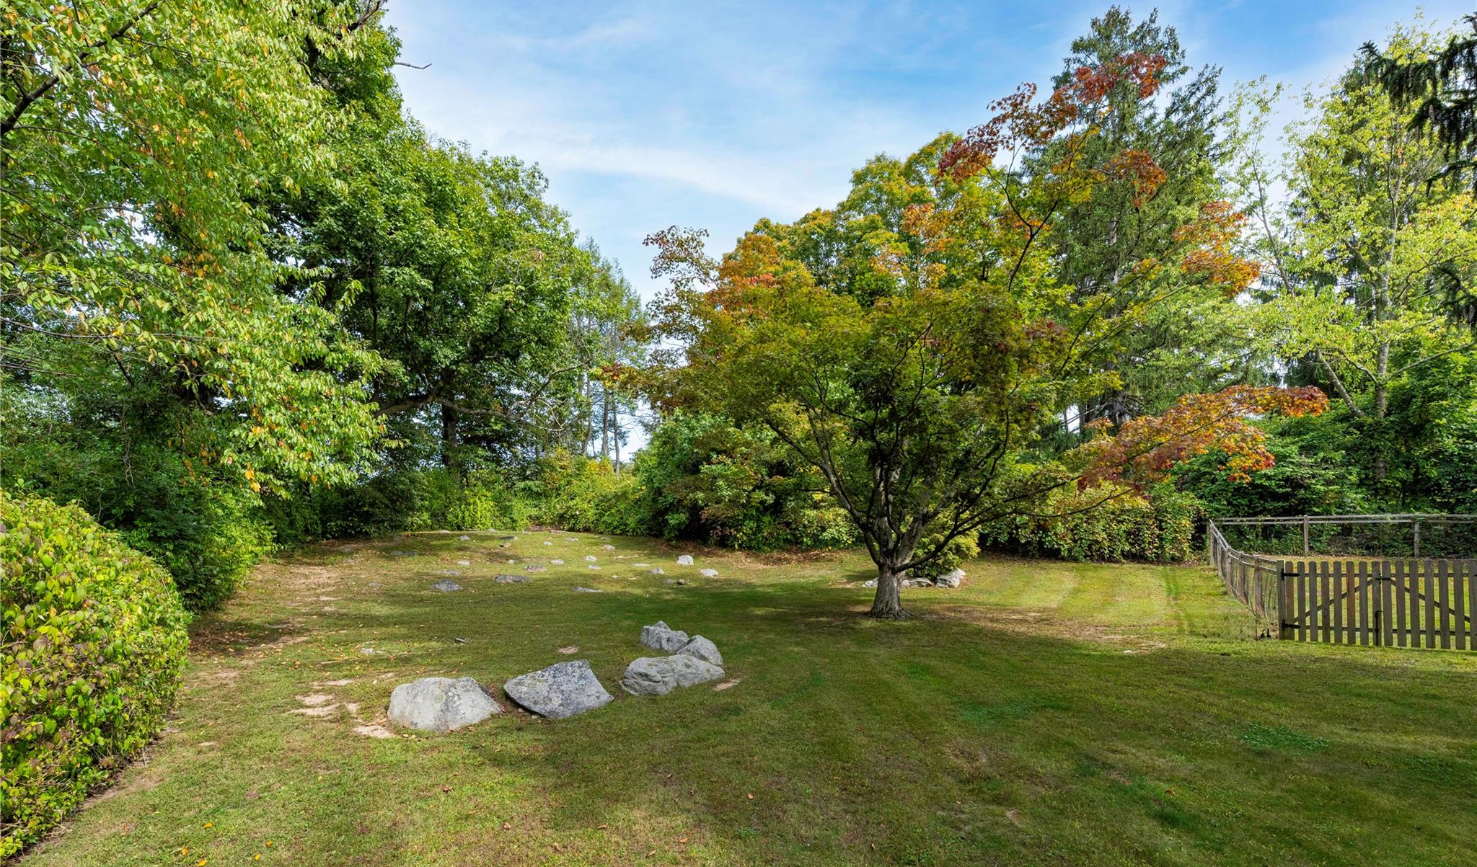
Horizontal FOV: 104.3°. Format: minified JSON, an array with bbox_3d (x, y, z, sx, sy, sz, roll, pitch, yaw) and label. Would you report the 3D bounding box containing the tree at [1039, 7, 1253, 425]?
[{"bbox_3d":[17.710,-7.449,25.218,9.000,22.300,9.000,0,-2,0],"label":"tree"}]

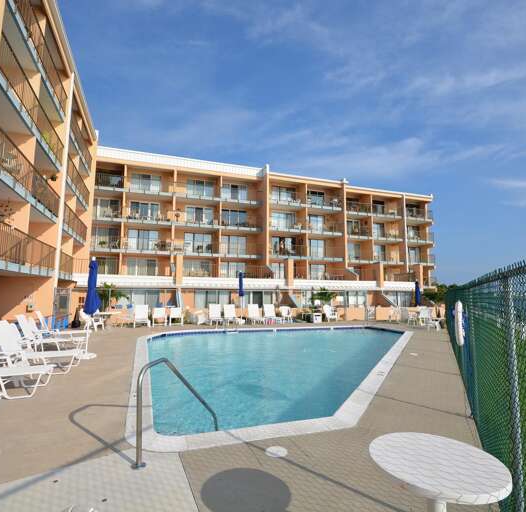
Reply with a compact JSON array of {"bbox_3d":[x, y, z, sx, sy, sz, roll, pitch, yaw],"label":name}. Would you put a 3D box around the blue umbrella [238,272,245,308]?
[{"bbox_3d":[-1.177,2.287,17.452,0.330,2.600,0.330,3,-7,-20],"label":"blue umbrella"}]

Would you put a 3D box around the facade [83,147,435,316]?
[{"bbox_3d":[0.703,-1.071,37.585,36.000,14.300,11.500,2,-7,-18],"label":"facade"}]

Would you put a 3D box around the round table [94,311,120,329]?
[{"bbox_3d":[-7.409,3.077,15.040,1.120,0.730,1.120,0,-7,0],"label":"round table"}]

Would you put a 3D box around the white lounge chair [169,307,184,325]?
[{"bbox_3d":[-4.610,3.224,17.239,0.680,0.970,0.800,2,-7,-18],"label":"white lounge chair"}]

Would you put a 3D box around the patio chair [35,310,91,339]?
[{"bbox_3d":[-6.627,2.403,10.589,1.750,1.030,0.620,2,-7,-13],"label":"patio chair"}]

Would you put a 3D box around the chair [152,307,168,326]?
[{"bbox_3d":[-5.259,3.140,16.544,0.680,0.970,0.750,2,-7,-18],"label":"chair"}]

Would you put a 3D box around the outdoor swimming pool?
[{"bbox_3d":[2.189,3.535,10.016,10.900,1.200,9.700,3,-7,-20],"label":"outdoor swimming pool"}]

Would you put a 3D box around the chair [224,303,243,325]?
[{"bbox_3d":[-1.760,3.301,18.037,0.650,1.020,1.400,4,-8,-28],"label":"chair"}]

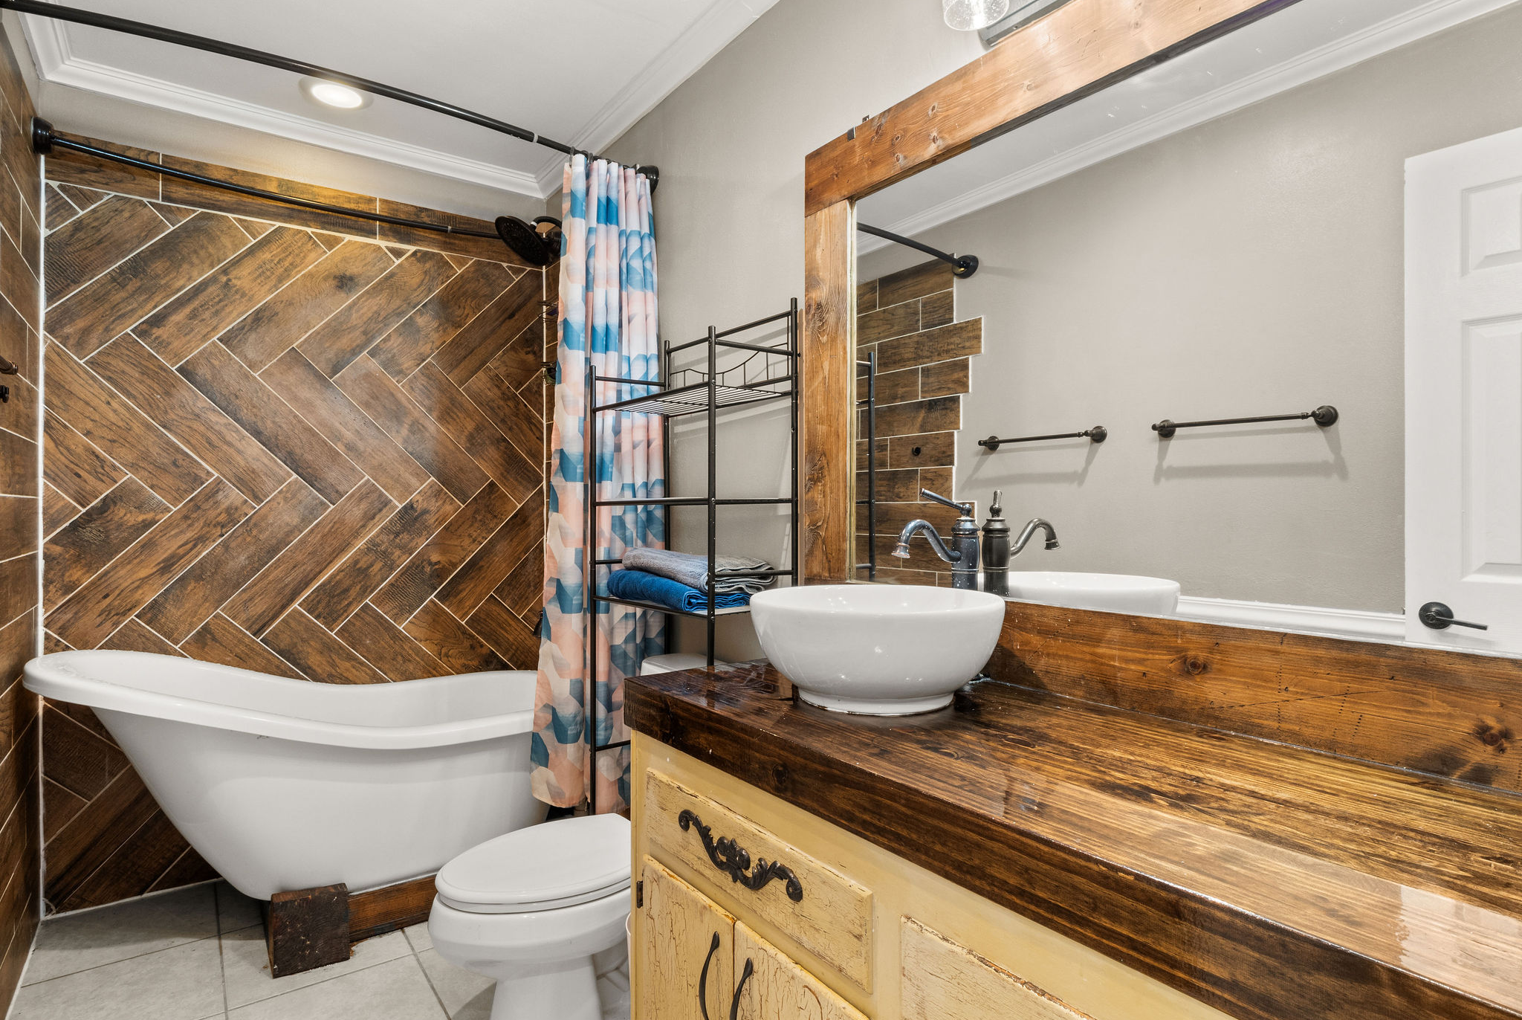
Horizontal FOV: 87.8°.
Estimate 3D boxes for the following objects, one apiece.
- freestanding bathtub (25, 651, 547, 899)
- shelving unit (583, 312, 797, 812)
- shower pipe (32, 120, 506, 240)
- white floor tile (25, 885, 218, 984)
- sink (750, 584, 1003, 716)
[{"bbox_3d":[-1.230,0.700,2.359,1.413,0.683,0.692,0,0,-36],"label":"freestanding bathtub"},{"bbox_3d":[-0.187,0.340,1.966,0.255,1.646,0.619,0,0,-36],"label":"shelving unit"},{"bbox_3d":[-1.387,-1.002,2.586,1.447,0.090,0.174,0,0,-36],"label":"shower pipe"},{"bbox_3d":[-1.761,1.168,2.210,0.400,0.010,0.402,0,0,-36],"label":"white floor tile"},{"bbox_3d":[0.178,0.210,1.217,0.388,0.155,0.388,0,0,0],"label":"sink"}]

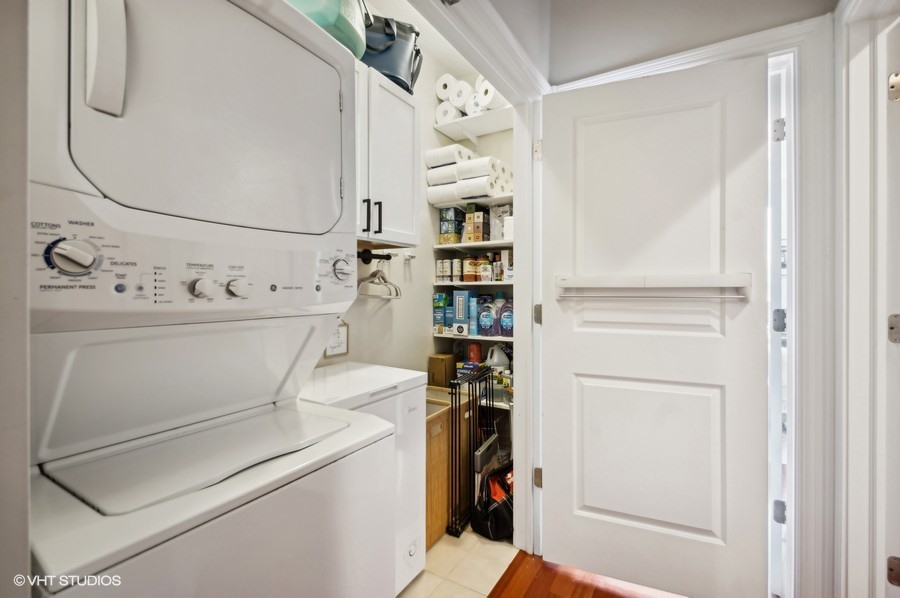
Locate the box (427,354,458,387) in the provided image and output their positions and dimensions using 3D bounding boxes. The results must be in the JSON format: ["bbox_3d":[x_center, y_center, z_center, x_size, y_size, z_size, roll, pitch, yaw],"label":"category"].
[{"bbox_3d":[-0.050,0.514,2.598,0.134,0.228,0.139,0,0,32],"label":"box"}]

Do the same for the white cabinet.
[{"bbox_3d":[-0.496,-0.658,1.728,0.330,0.770,0.750,0,0,32],"label":"white cabinet"}]

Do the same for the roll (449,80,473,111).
[{"bbox_3d":[0.137,-1.365,2.615,0.150,0.150,0.270,0,0,32],"label":"roll"}]

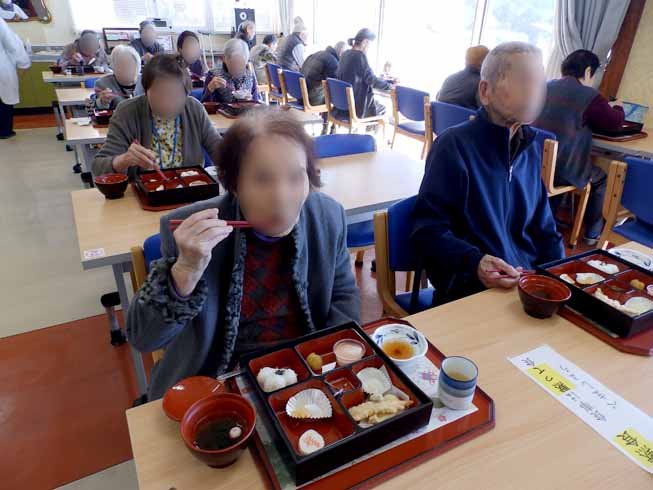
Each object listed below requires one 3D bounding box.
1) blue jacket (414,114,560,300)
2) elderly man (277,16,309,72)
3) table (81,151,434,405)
[{"bbox_3d":[0.472,-0.099,1.366,0.500,0.670,0.400,-8,30,-19],"label":"blue jacket"},{"bbox_3d":[-0.357,-2.254,5.507,0.680,1.330,0.480,-15,33,-30],"label":"elderly man"},{"bbox_3d":[-0.207,0.070,1.905,1.490,0.700,0.600,-14,32,-26],"label":"table"}]

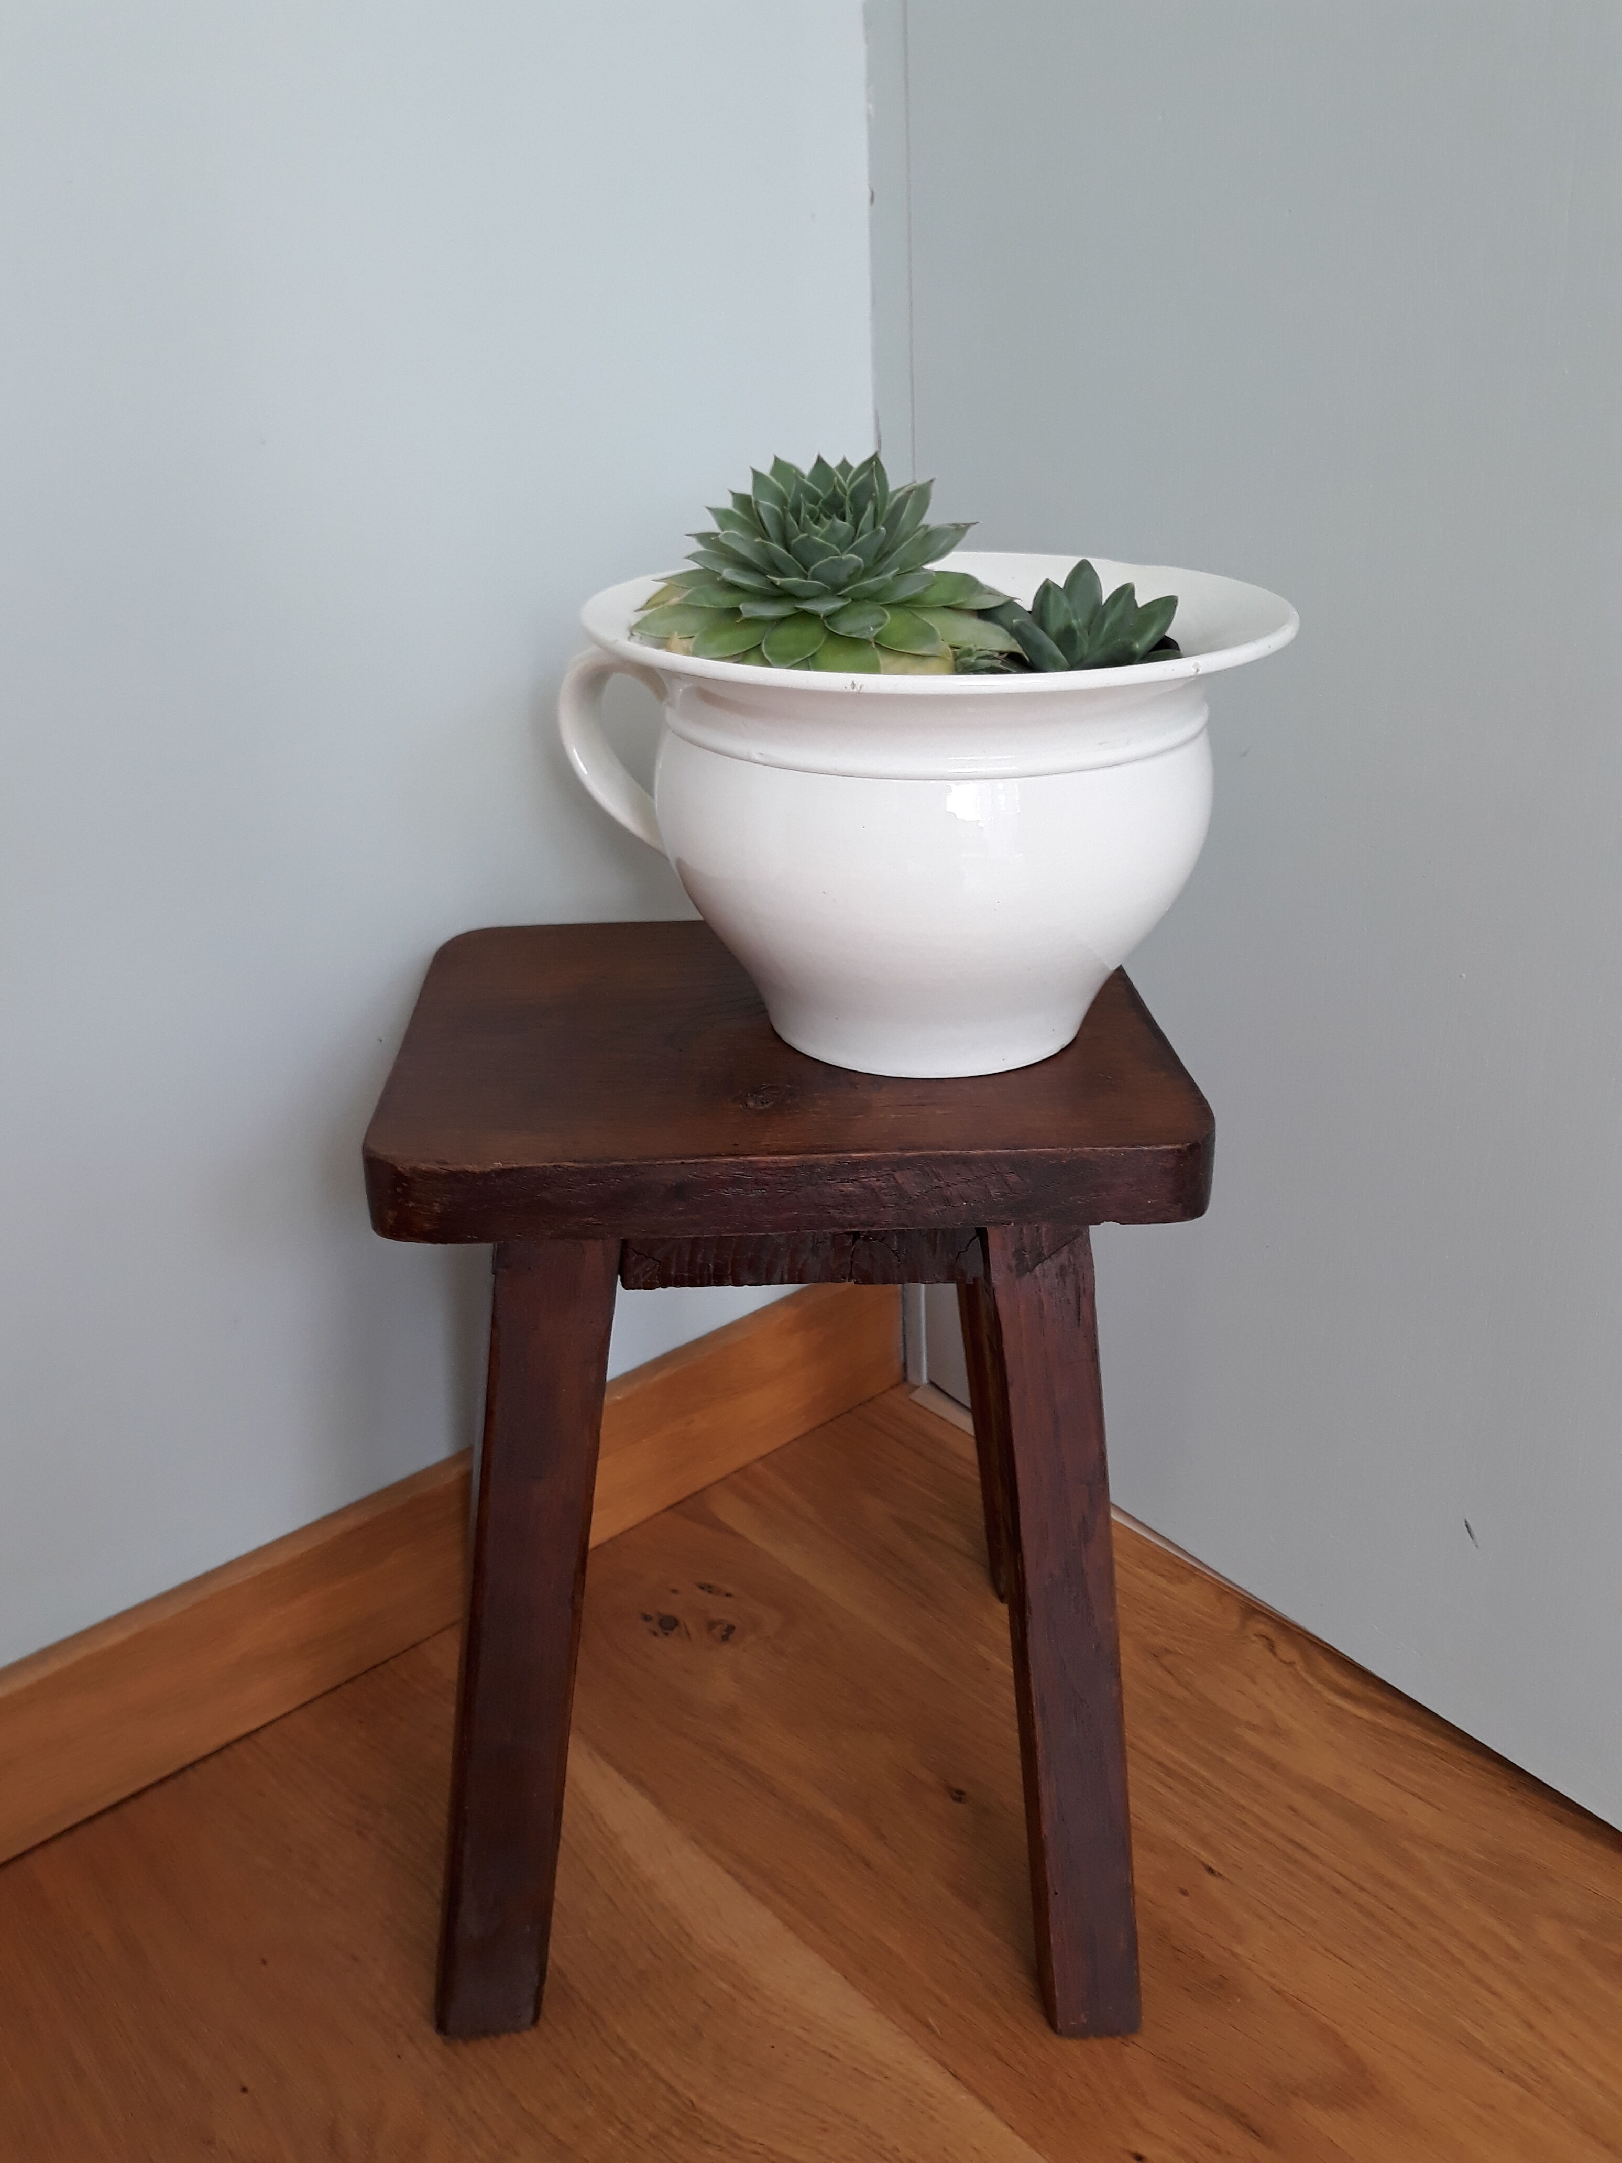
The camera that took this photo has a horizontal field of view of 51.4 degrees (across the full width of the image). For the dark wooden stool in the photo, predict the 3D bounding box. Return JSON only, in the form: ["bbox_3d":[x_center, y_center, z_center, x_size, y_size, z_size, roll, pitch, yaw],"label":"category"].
[{"bbox_3d":[-0.009,0.151,0.717,0.289,0.387,0.265,-2,26,-2],"label":"dark wooden stool"}]

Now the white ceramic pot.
[{"bbox_3d":[0.038,-0.094,0.608,0.252,0.149,0.240,-1,26,0],"label":"white ceramic pot"}]

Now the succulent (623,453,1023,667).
[{"bbox_3d":[0.003,-0.163,0.543,0.133,0.071,0.125,-1,26,0],"label":"succulent"}]

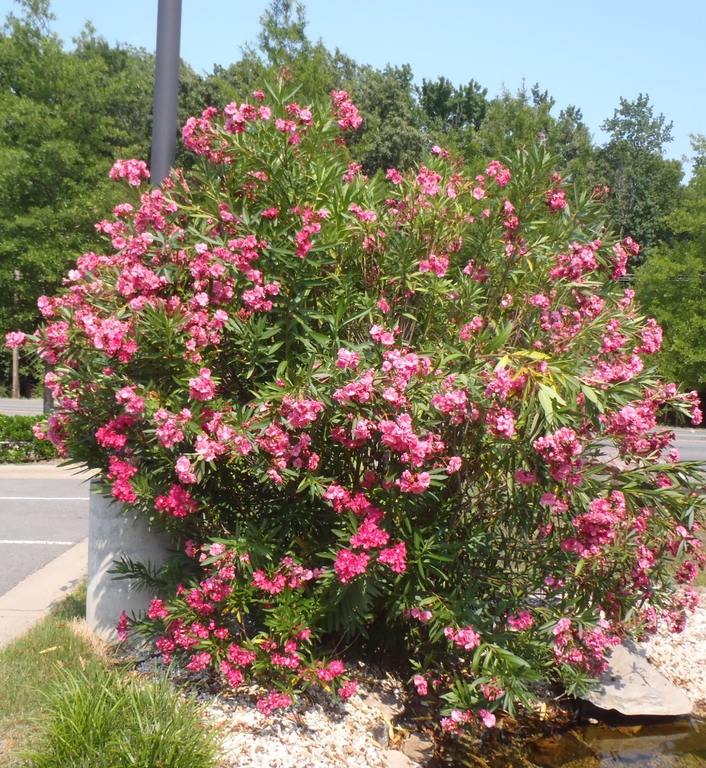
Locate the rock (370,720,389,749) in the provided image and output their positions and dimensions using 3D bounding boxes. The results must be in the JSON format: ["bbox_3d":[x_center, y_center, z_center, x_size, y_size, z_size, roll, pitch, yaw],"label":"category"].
[{"bbox_3d":[0.106,1.396,3.300,0.080,0.080,0.080,2,0,0],"label":"rock"}]

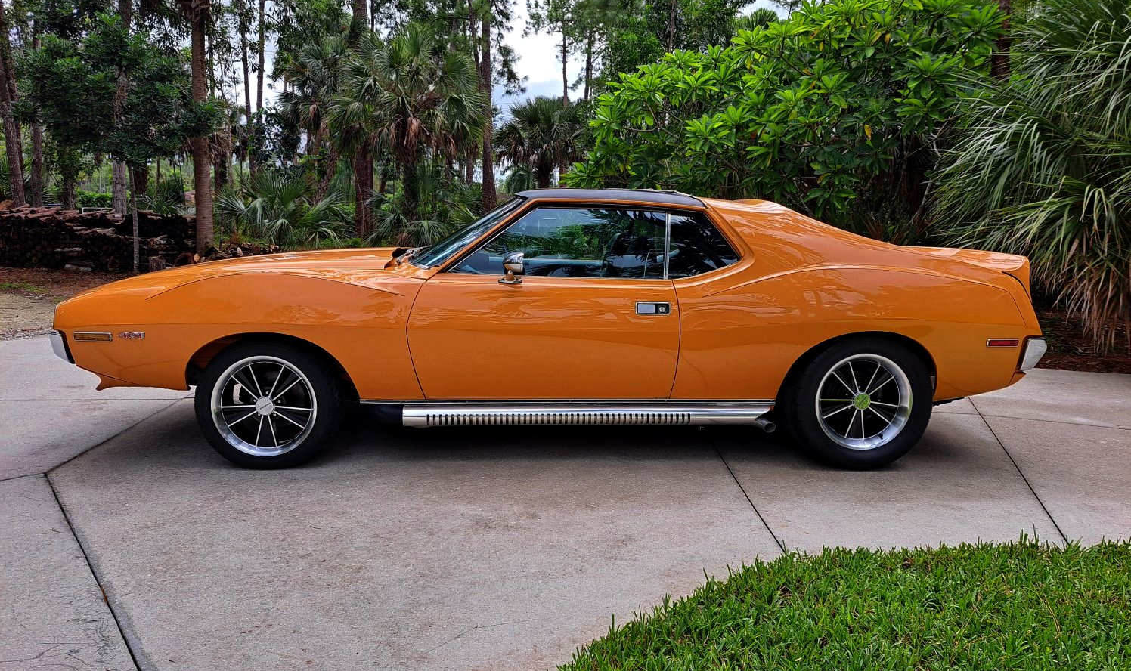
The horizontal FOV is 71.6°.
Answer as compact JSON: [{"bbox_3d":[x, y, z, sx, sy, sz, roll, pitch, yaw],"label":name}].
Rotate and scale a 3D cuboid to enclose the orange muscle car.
[{"bbox_3d":[-0.019,-0.165,4.450,4.860,1.310,1.920,0,10,-4],"label":"orange muscle car"}]

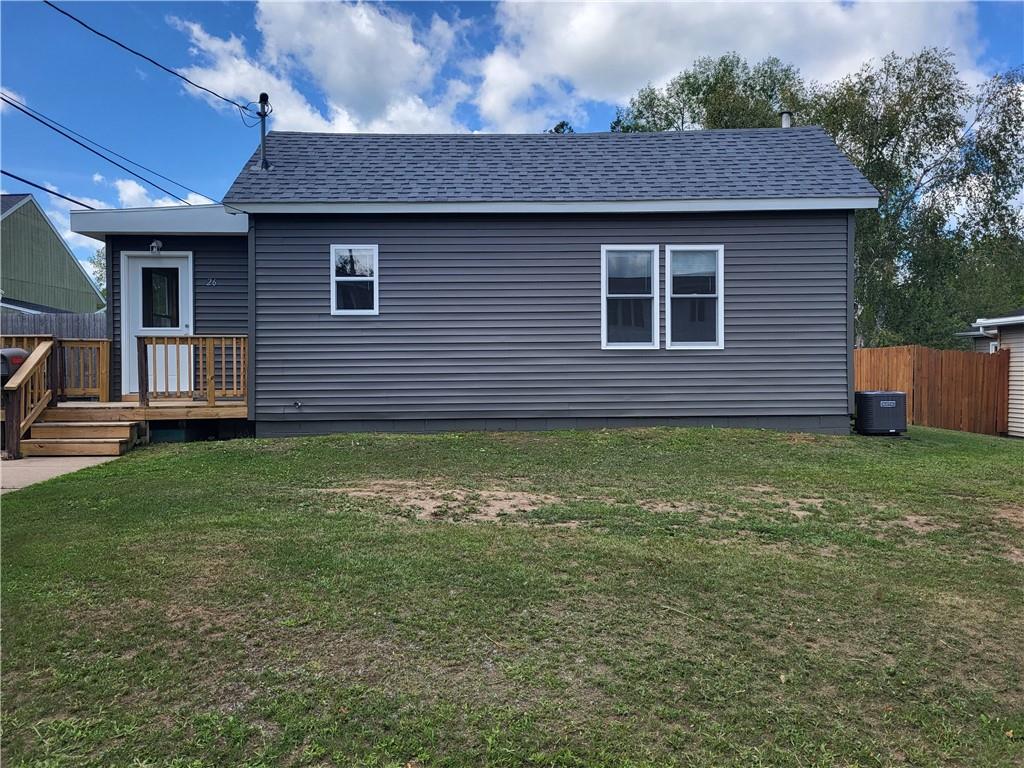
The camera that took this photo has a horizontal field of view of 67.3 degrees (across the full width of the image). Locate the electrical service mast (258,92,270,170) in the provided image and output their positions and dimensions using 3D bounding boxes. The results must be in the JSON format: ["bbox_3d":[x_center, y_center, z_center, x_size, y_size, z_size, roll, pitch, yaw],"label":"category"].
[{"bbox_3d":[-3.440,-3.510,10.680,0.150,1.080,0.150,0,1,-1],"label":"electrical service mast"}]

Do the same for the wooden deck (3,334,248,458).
[{"bbox_3d":[-5.130,0.120,10.380,3.380,1.530,1.780,0,1,-1],"label":"wooden deck"}]

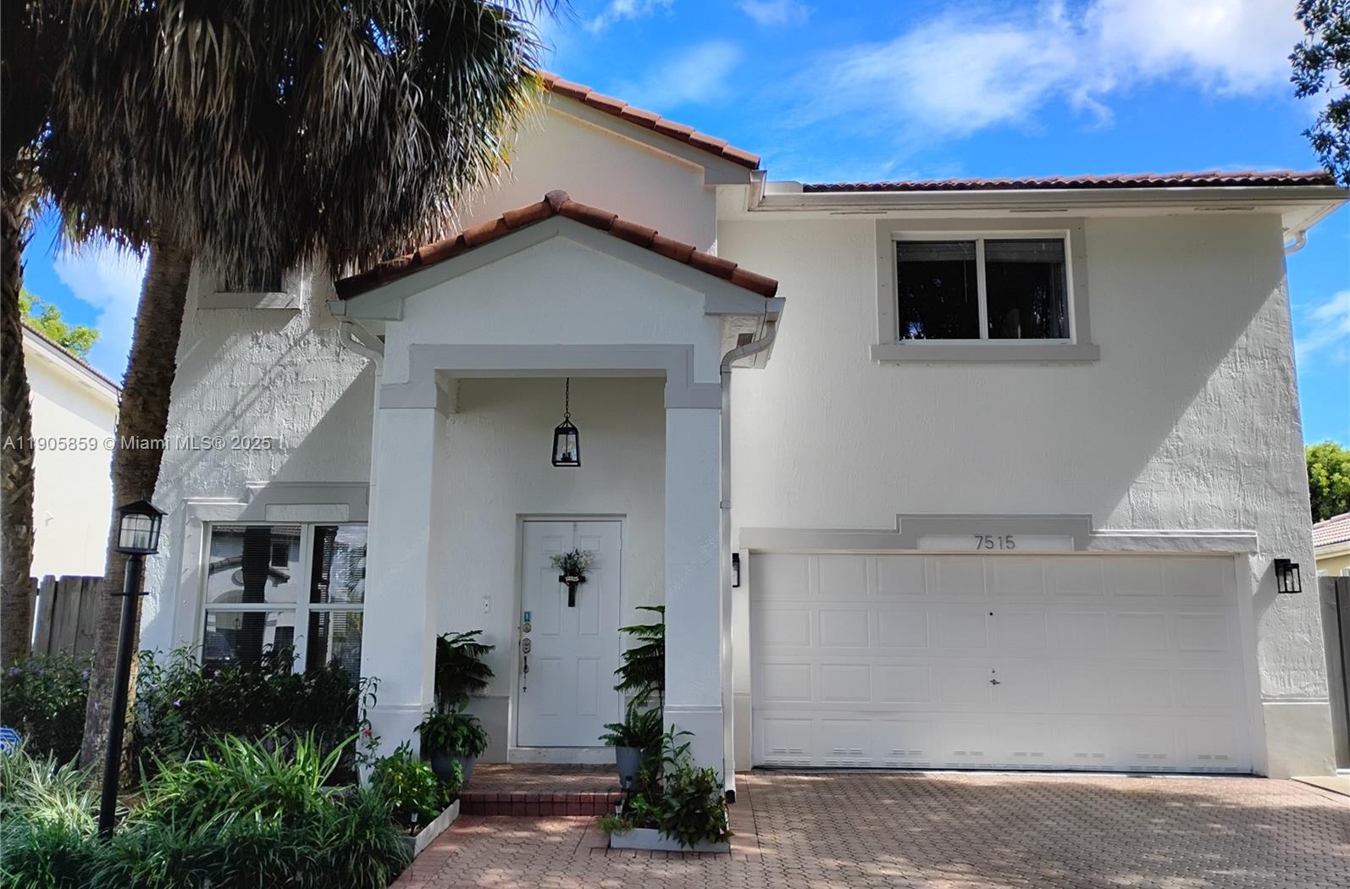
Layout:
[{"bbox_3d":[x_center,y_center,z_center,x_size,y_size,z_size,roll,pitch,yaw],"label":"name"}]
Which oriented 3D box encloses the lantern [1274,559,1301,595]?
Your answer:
[{"bbox_3d":[6.055,1.290,10.771,0.150,0.335,0.210,0,-10,3],"label":"lantern"}]

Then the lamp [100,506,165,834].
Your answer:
[{"bbox_3d":[-3.566,1.438,7.084,0.250,2.200,0.250,2,-10,-9],"label":"lamp"}]

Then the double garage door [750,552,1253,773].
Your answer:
[{"bbox_3d":[3.209,2.182,11.000,4.880,2.130,0.100,0,-10,3],"label":"double garage door"}]

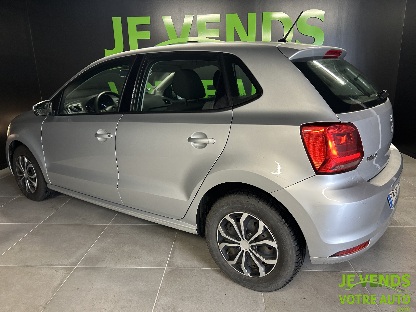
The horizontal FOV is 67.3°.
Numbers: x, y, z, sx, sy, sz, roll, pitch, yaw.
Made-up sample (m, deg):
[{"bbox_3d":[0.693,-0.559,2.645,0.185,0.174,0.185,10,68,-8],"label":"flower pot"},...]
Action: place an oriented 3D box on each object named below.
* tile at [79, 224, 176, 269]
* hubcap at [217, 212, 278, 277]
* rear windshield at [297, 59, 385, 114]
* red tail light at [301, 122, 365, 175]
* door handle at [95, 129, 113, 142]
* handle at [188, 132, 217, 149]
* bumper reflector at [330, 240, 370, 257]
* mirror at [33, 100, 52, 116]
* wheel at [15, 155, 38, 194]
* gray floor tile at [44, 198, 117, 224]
[{"bbox_3d":[-0.559,0.667,2.356,0.600,0.010,0.600,0,15,4],"label":"tile"},{"bbox_3d":[0.243,0.491,1.796,0.388,0.388,0.135,9,18,34],"label":"hubcap"},{"bbox_3d":[0.920,-0.481,1.984,0.440,0.120,1.200,51,36,13],"label":"rear windshield"},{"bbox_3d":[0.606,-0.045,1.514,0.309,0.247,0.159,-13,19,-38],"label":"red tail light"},{"bbox_3d":[-0.739,-0.139,2.224,0.200,0.090,0.055,9,18,34],"label":"door handle"},{"bbox_3d":[-0.036,-0.084,1.734,0.195,0.090,0.055,9,18,34],"label":"handle"},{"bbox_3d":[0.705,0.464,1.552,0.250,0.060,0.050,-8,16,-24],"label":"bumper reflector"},{"bbox_3d":[-1.347,-0.388,2.546,0.110,0.130,0.185,9,18,34],"label":"mirror"},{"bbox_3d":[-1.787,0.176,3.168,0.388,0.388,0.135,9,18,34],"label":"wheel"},{"bbox_3d":[-1.126,0.517,2.975,0.600,0.010,0.600,0,15,4],"label":"gray floor tile"}]

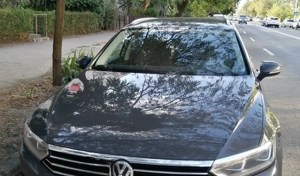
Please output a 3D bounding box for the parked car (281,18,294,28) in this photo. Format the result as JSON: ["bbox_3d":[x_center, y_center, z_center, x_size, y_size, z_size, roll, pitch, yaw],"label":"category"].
[{"bbox_3d":[23.103,-10.853,52.500,1.770,1.460,4.350,3,13,14],"label":"parked car"}]

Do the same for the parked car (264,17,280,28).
[{"bbox_3d":[19.192,-10.287,49.000,1.820,1.620,4.400,3,13,14],"label":"parked car"}]

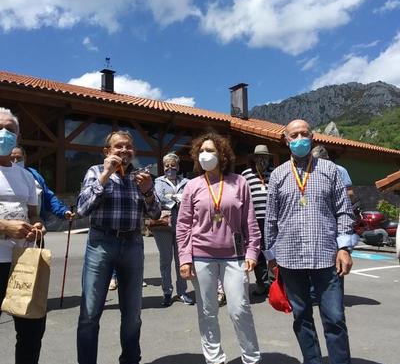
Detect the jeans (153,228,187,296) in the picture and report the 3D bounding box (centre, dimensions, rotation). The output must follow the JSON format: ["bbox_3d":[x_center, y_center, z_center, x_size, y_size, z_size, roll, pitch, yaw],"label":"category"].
[{"bbox_3d":[-0.340,0.865,4.520,0.390,0.840,0.270,0,0,-3],"label":"jeans"}]

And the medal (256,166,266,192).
[{"bbox_3d":[0.720,-0.035,4.680,0.130,0.310,0.090,0,0,0],"label":"medal"}]

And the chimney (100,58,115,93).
[{"bbox_3d":[-3.210,-3.700,14.000,0.400,1.270,0.430,0,0,42],"label":"chimney"}]

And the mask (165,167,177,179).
[{"bbox_3d":[-0.322,-0.087,4.400,0.140,0.135,0.090,0,0,7],"label":"mask"}]

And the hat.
[{"bbox_3d":[0.742,-0.377,4.820,0.260,0.135,0.280,0,0,0],"label":"hat"}]

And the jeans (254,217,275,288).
[{"bbox_3d":[0.760,0.860,4.830,0.340,0.870,0.270,0,0,0],"label":"jeans"}]

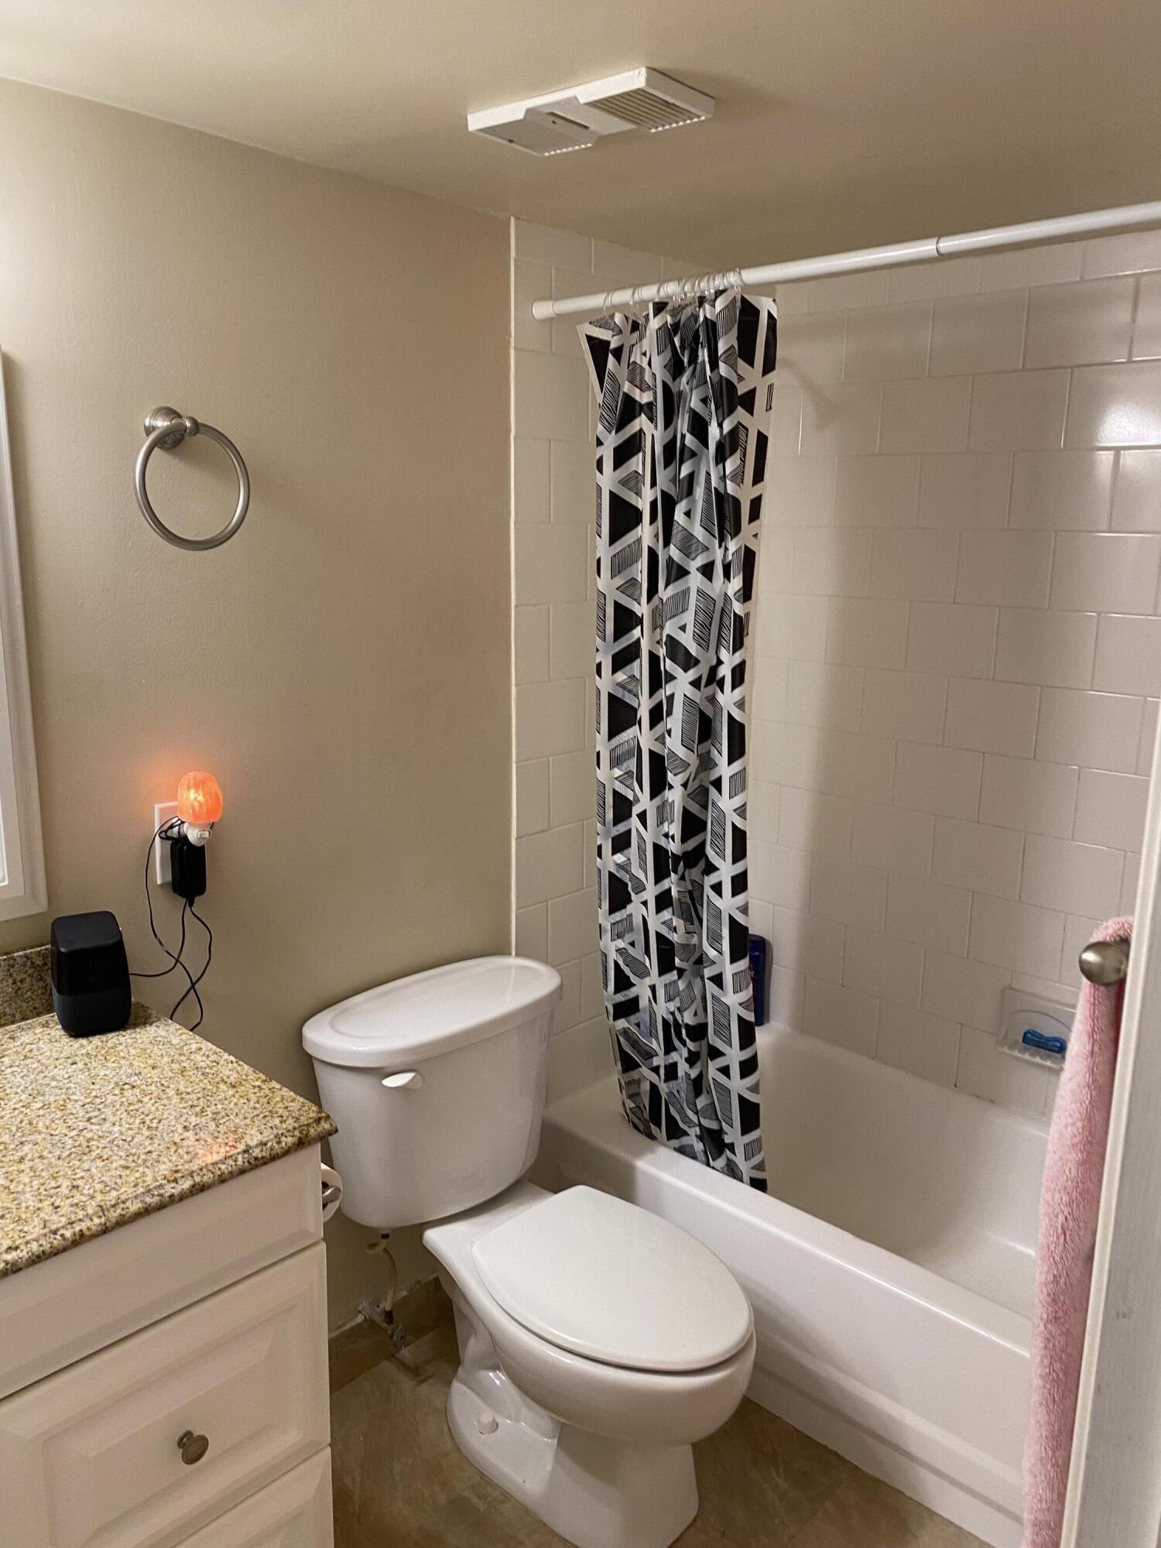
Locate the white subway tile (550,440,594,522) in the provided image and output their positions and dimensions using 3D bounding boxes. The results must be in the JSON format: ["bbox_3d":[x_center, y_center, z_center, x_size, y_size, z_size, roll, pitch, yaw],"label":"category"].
[{"bbox_3d":[0.014,-0.575,2.300,0.008,0.152,0.201,13,17,43],"label":"white subway tile"}]

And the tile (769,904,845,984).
[{"bbox_3d":[0.560,0.416,2.840,0.198,0.151,0.010,12,17,41],"label":"tile"}]

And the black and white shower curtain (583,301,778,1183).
[{"bbox_3d":[0.192,0.062,2.176,0.434,1.764,0.225,12,17,42],"label":"black and white shower curtain"}]

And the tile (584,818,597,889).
[{"bbox_3d":[0.074,0.159,2.537,0.008,0.152,0.201,13,17,43],"label":"tile"}]

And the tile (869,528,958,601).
[{"bbox_3d":[0.720,-0.450,2.503,0.198,0.151,0.010,12,17,41],"label":"tile"}]

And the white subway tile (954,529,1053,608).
[{"bbox_3d":[0.865,-0.419,2.373,0.201,0.152,0.008,13,17,43],"label":"white subway tile"}]

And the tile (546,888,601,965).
[{"bbox_3d":[0.000,0.323,2.510,0.010,0.152,0.200,12,17,41],"label":"tile"}]

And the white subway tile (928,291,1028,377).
[{"bbox_3d":[0.802,-0.887,2.349,0.200,0.152,0.010,12,17,41],"label":"white subway tile"}]

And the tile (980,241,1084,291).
[{"bbox_3d":[0.869,-0.974,2.240,0.198,0.068,0.009,12,17,42],"label":"tile"}]

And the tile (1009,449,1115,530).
[{"bbox_3d":[0.940,-0.553,2.272,0.201,0.152,0.008,13,17,43],"label":"tile"}]

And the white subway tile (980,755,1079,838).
[{"bbox_3d":[0.929,0.045,2.411,0.198,0.151,0.010,12,17,41],"label":"white subway tile"}]

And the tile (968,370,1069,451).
[{"bbox_3d":[0.868,-0.719,2.305,0.198,0.151,0.010,12,17,41],"label":"tile"}]

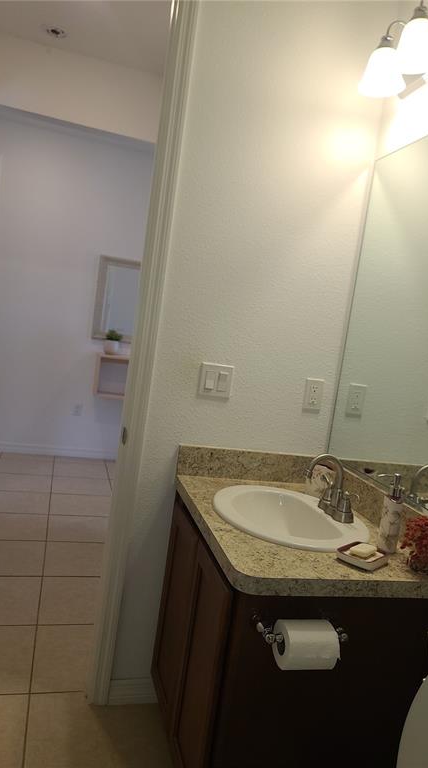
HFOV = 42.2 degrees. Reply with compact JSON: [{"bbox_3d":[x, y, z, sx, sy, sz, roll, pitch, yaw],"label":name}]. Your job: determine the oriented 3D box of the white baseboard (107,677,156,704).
[{"bbox_3d":[-0.273,1.104,2.002,0.208,0.098,0.014,6,6,-15],"label":"white baseboard"}]

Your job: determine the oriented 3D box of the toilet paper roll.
[{"bbox_3d":[0.190,0.540,1.151,0.109,0.093,0.093,6,6,-15],"label":"toilet paper roll"}]

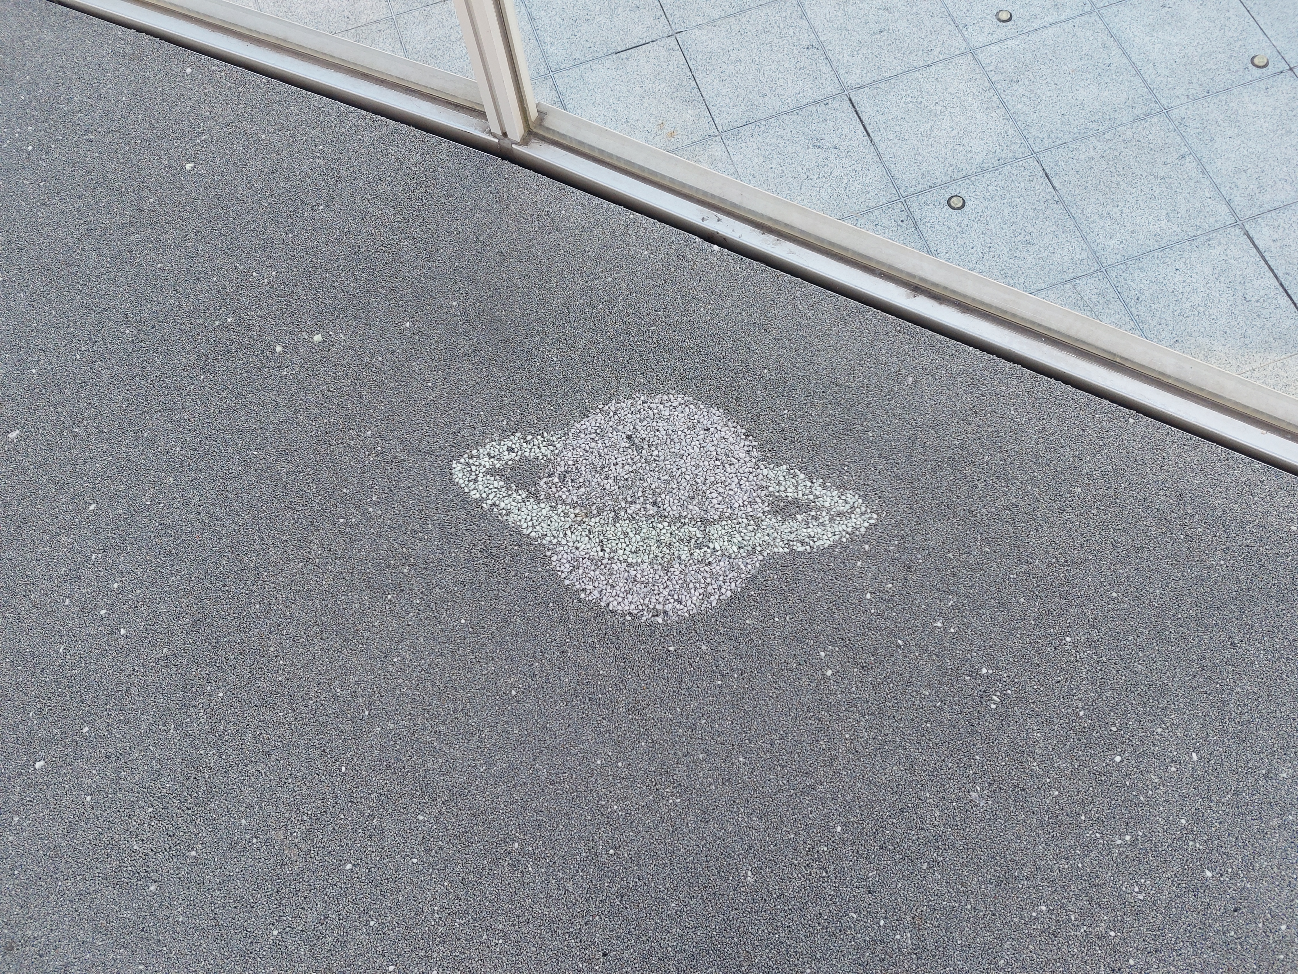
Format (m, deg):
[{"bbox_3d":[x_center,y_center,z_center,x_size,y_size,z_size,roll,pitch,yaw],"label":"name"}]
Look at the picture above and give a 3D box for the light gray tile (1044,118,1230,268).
[{"bbox_3d":[1.010,-0.619,1.878,0.298,0.015,0.298,-19,71,-3],"label":"light gray tile"}]

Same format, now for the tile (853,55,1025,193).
[{"bbox_3d":[0.629,-0.788,1.959,0.298,0.015,0.298,-19,71,-3],"label":"tile"}]

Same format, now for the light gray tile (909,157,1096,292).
[{"bbox_3d":[0.727,-0.520,1.864,0.298,0.015,0.298,-19,71,-3],"label":"light gray tile"}]

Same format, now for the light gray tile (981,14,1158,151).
[{"bbox_3d":[0.912,-0.886,1.974,0.298,0.015,0.298,-19,71,-3],"label":"light gray tile"}]

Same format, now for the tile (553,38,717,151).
[{"bbox_3d":[-0.034,-0.858,2.026,0.298,0.015,0.298,-19,71,-3],"label":"tile"}]

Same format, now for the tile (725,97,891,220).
[{"bbox_3d":[0.346,-0.689,1.945,0.298,0.015,0.298,-19,71,-3],"label":"tile"}]

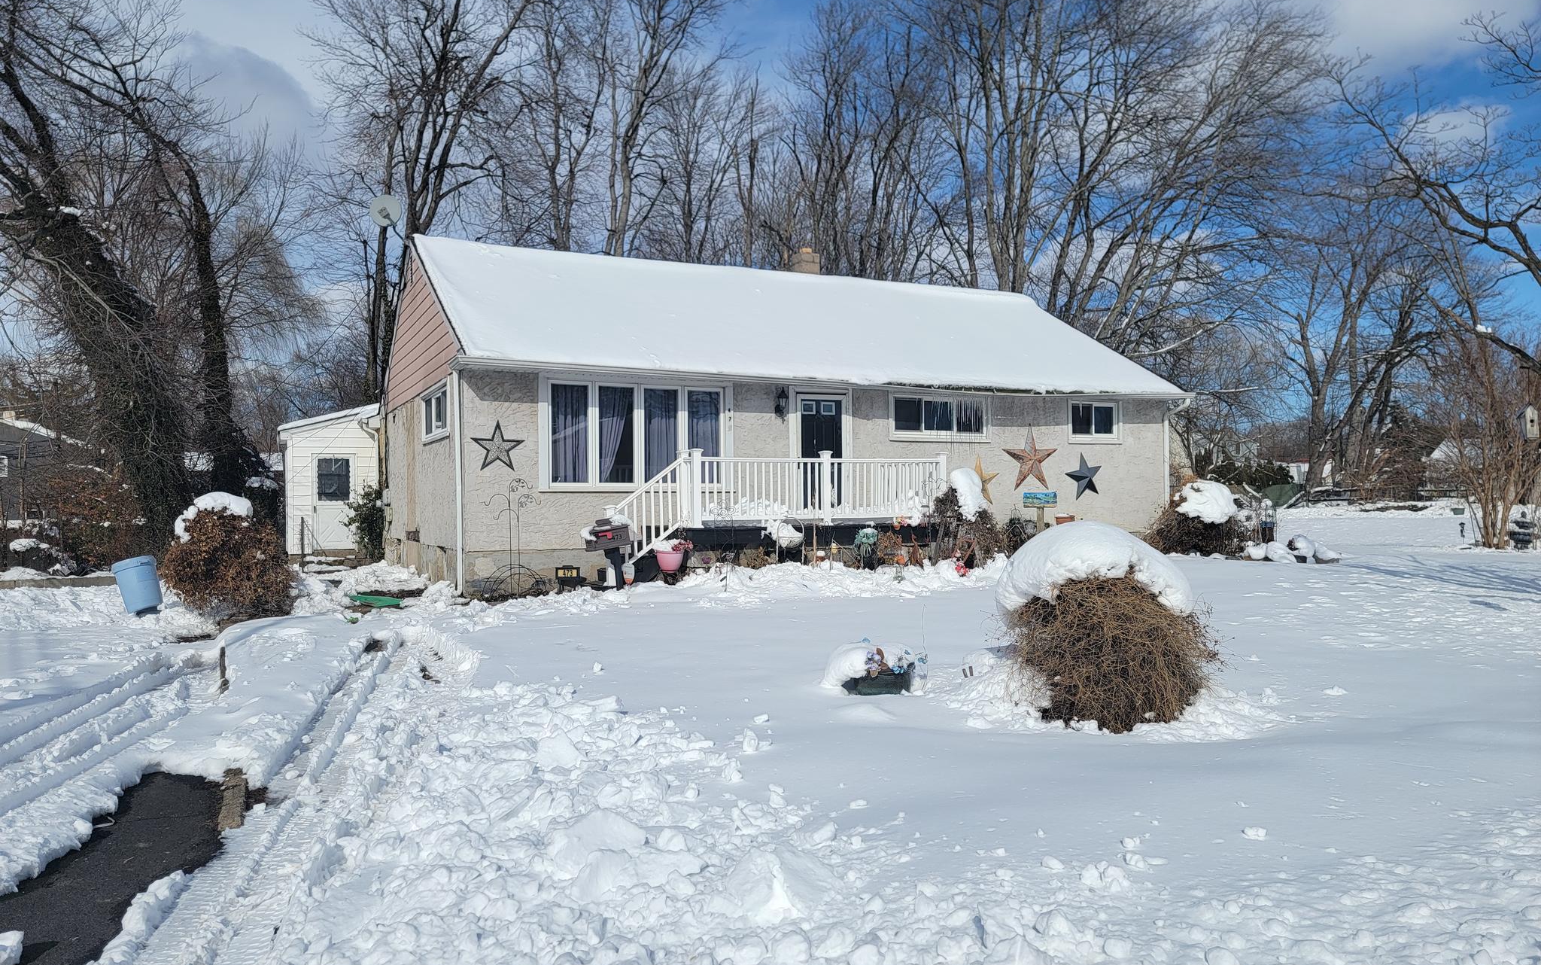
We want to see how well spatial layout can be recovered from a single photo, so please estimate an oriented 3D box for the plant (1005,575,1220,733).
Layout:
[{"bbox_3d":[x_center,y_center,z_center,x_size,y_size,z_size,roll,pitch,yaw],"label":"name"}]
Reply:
[{"bbox_3d":[2.240,1.030,7.000,1.420,1.000,1.300,-1,-1,0],"label":"plant"}]

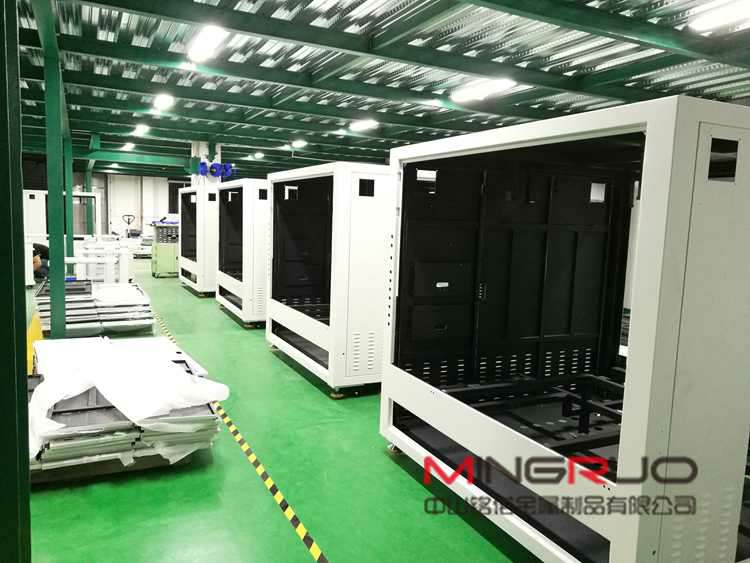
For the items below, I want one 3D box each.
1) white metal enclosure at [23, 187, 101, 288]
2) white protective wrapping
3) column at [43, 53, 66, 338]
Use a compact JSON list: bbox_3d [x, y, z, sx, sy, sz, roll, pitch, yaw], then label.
[{"bbox_3d":[-6.158,-0.878,11.490,1.300,1.760,1.300,-2,7,-27],"label":"white metal enclosure"},{"bbox_3d":[-1.921,0.765,4.384,1.100,0.310,2.130,-2,7,-27],"label":"white protective wrapping"},{"bbox_3d":[-3.091,-0.689,5.678,0.155,2.960,0.155,-2,7,-27],"label":"column"}]

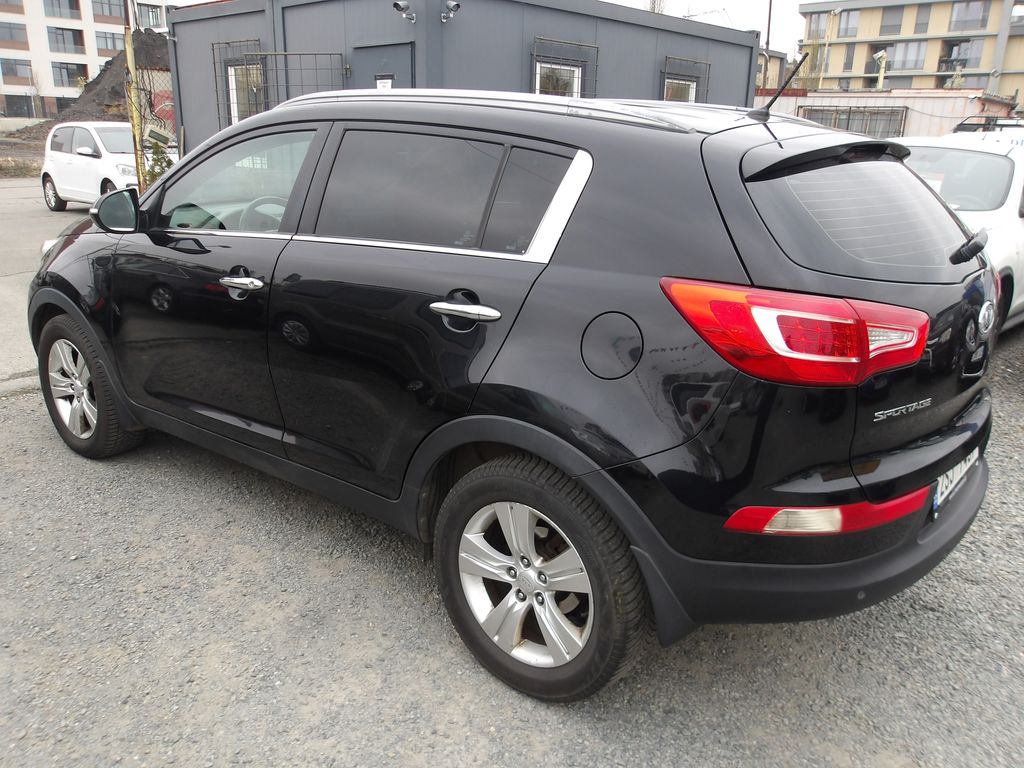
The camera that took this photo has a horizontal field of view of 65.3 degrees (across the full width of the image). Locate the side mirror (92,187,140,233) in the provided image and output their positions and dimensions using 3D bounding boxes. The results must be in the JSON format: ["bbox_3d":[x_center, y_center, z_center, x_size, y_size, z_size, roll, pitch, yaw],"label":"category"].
[{"bbox_3d":[-1.461,-0.637,2.938,0.130,0.175,0.190,14,21,36],"label":"side mirror"}]

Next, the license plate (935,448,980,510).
[{"bbox_3d":[1.257,0.230,2.250,0.015,0.110,0.520,5,15,38],"label":"license plate"}]

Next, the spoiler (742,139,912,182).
[{"bbox_3d":[0.971,-0.637,2.243,0.220,0.120,1.280,14,21,36],"label":"spoiler"}]

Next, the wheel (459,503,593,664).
[{"bbox_3d":[0.082,0.525,2.219,0.465,0.465,0.180,14,21,36],"label":"wheel"}]

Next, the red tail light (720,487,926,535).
[{"bbox_3d":[0.737,0.269,1.847,0.325,0.090,0.465,14,21,36],"label":"red tail light"}]

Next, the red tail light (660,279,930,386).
[{"bbox_3d":[0.637,-0.122,1.767,0.500,0.210,0.390,14,21,36],"label":"red tail light"}]

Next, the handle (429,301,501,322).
[{"bbox_3d":[-0.124,-0.192,2.075,0.240,0.036,0.050,14,21,36],"label":"handle"}]

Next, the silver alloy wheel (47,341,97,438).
[{"bbox_3d":[-1.987,0.009,3.776,0.465,0.465,0.180,14,21,36],"label":"silver alloy wheel"}]

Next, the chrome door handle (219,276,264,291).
[{"bbox_3d":[-0.908,-0.338,2.679,0.245,0.035,0.050,14,21,36],"label":"chrome door handle"}]

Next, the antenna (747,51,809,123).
[{"bbox_3d":[0.786,-0.858,2.333,0.045,0.240,0.060,-19,62,-49],"label":"antenna"}]

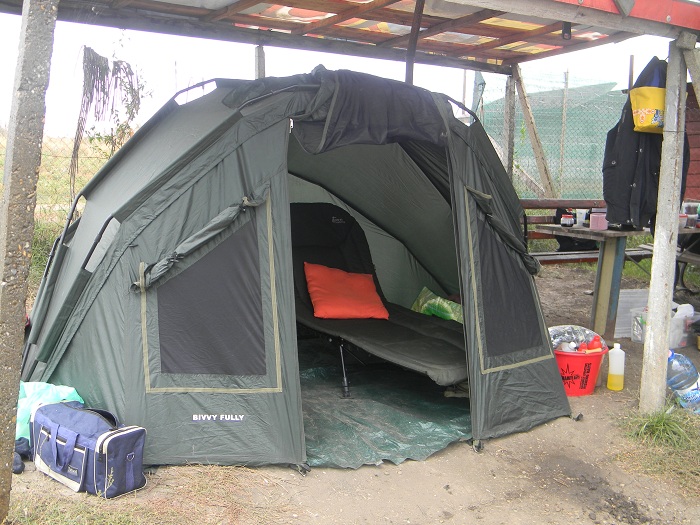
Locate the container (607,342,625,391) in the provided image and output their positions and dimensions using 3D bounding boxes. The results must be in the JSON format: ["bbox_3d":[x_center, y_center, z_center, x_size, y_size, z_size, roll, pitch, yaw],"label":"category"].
[{"bbox_3d":[1.565,0.615,4.888,0.095,0.265,0.095,0,9,0],"label":"container"}]

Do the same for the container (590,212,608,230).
[{"bbox_3d":[1.866,-0.305,6.200,0.127,0.125,0.115,3,10,20],"label":"container"}]

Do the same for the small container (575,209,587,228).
[{"bbox_3d":[1.791,-0.345,6.420,0.077,0.125,0.077,0,9,0],"label":"small container"}]

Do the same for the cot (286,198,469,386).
[{"bbox_3d":[0.241,0.232,4.803,0.700,1.040,1.700,-5,11,-32],"label":"cot"}]

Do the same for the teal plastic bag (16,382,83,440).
[{"bbox_3d":[-1.442,0.719,3.972,0.360,0.330,0.270,3,10,20],"label":"teal plastic bag"}]

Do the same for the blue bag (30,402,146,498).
[{"bbox_3d":[-1.139,0.805,3.638,0.510,0.265,0.230,7,11,36],"label":"blue bag"}]

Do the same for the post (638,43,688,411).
[{"bbox_3d":[1.666,-0.176,4.399,0.115,1.980,0.115,-7,12,-39],"label":"post"}]

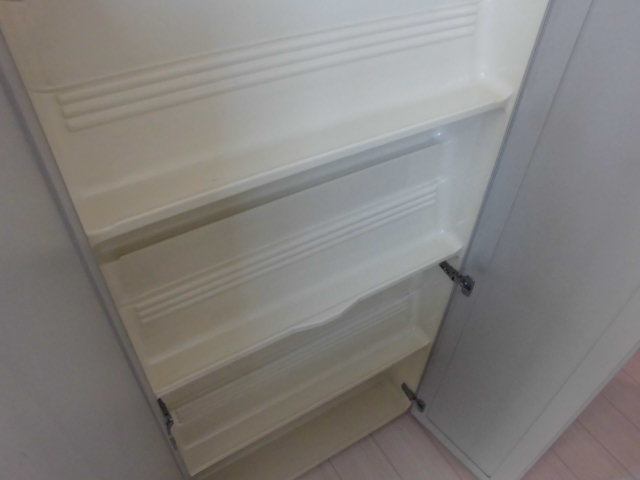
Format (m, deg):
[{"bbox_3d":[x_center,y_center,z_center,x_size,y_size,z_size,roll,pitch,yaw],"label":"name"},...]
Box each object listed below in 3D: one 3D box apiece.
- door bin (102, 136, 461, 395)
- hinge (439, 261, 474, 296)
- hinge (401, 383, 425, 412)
[{"bbox_3d":[0.013,0.009,0.854,0.700,0.350,0.073,-22,49,-23],"label":"door bin"},{"bbox_3d":[0.323,0.087,1.143,0.025,0.056,0.095,-22,49,-23],"label":"hinge"},{"bbox_3d":[0.304,0.516,1.567,0.025,0.056,0.095,-22,49,-23],"label":"hinge"}]

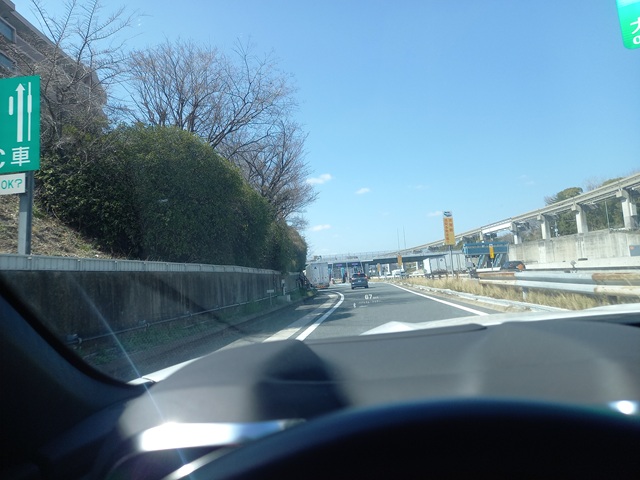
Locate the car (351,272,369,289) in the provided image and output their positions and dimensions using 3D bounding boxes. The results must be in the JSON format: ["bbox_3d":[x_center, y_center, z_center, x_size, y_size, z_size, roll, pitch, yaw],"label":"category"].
[{"bbox_3d":[4.483,4.573,51.800,1.840,1.680,4.500,-4,-5,5],"label":"car"}]

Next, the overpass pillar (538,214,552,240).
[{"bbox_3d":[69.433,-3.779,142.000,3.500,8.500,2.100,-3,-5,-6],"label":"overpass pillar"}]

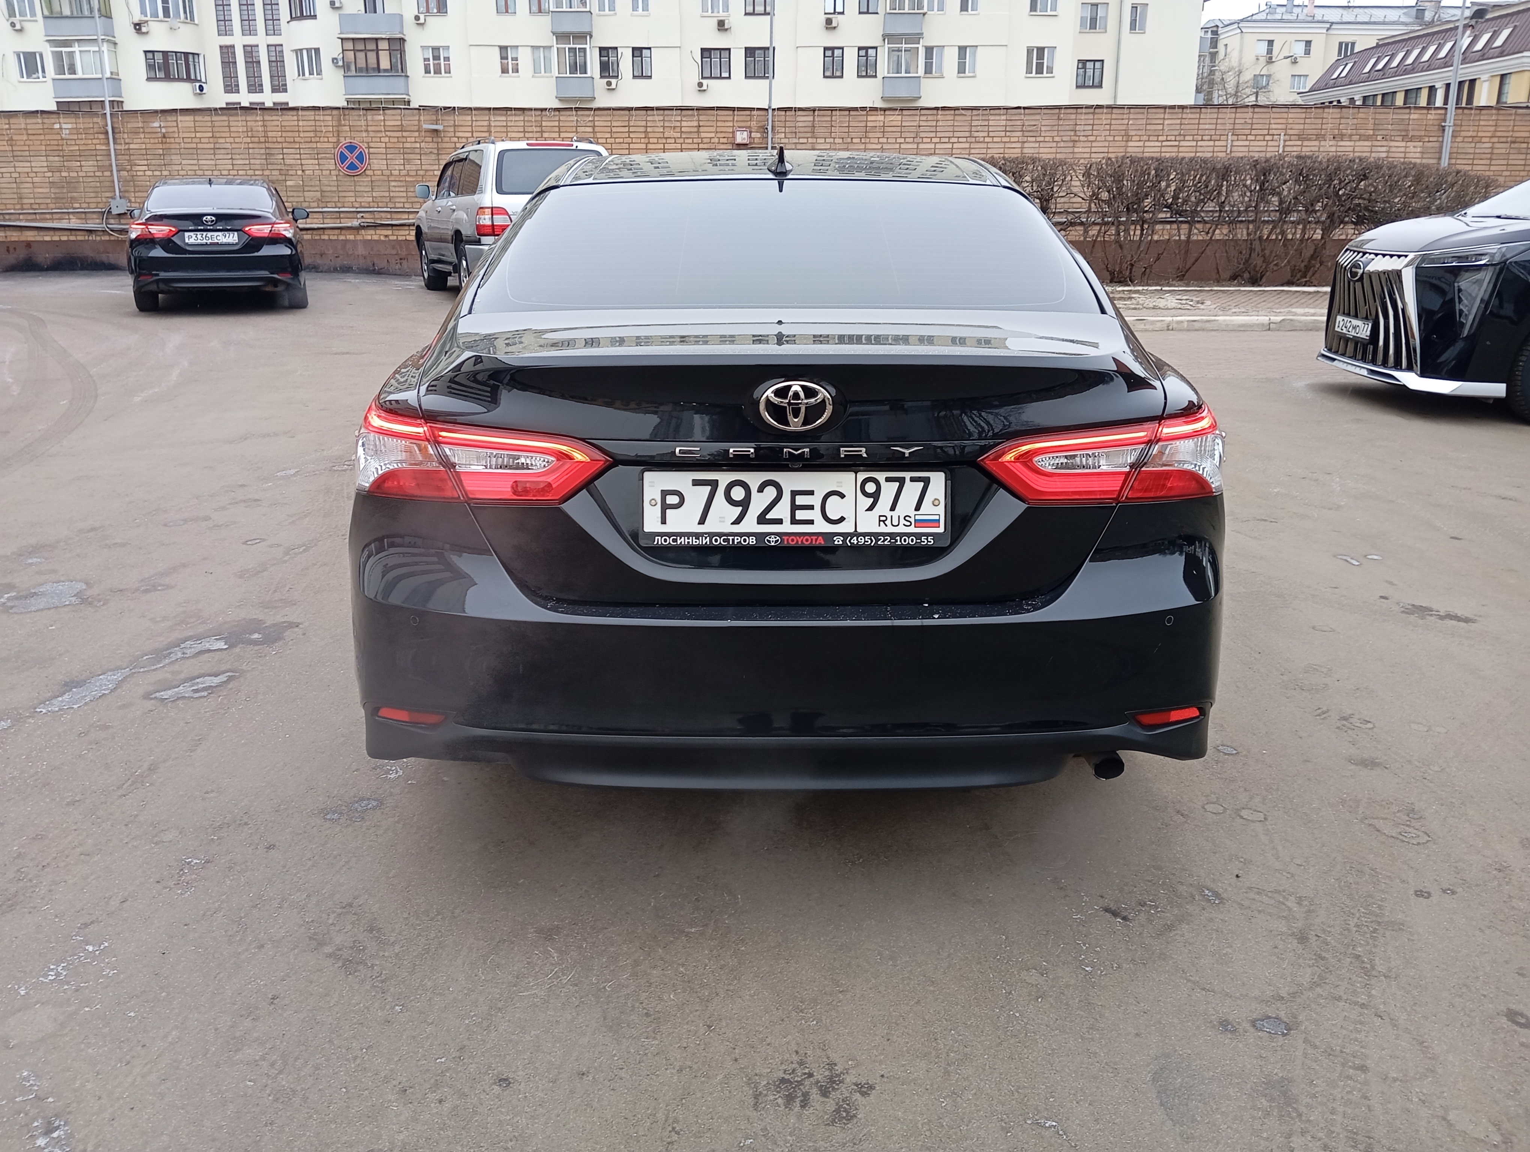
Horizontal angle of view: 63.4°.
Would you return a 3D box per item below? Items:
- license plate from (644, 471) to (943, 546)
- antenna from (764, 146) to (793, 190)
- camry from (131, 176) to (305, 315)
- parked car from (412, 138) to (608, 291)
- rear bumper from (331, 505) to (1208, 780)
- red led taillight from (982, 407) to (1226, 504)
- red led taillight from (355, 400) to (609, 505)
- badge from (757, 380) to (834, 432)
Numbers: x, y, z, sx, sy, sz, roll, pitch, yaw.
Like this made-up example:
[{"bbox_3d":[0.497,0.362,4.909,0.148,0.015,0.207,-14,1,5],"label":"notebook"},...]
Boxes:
[{"bbox_3d":[0.052,-0.116,2.122,0.530,0.136,0.020,0,13,-1],"label":"license plate"},{"bbox_3d":[0.039,-1.089,3.274,0.070,0.075,0.165,0,17,-1],"label":"antenna"},{"bbox_3d":[-6.740,-4.132,15.380,1.920,1.450,4.880,-6,18,-20],"label":"camry"},{"bbox_3d":[-3.281,-4.558,16.049,1.970,1.860,4.870,-8,19,-23],"label":"parked car"},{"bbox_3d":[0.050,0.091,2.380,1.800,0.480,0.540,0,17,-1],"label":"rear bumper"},{"bbox_3d":[0.633,-0.214,2.258,0.540,0.175,0.360,0,17,-1],"label":"red led taillight"},{"bbox_3d":[-0.534,-0.214,2.258,0.540,0.175,0.360,0,17,-1],"label":"red led taillight"},{"bbox_3d":[0.052,-0.283,2.059,0.127,0.087,0.018,0,17,-1],"label":"badge"}]

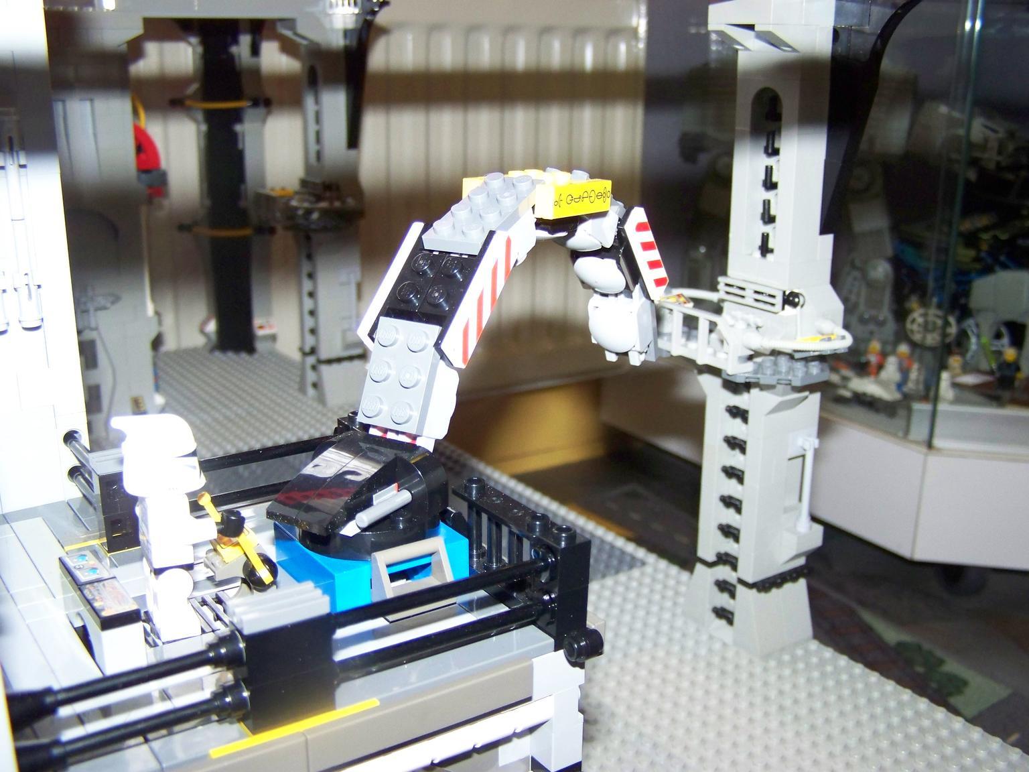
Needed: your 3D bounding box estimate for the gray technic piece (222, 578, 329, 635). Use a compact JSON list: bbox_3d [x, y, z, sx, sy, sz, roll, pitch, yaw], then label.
[{"bbox_3d":[-0.042,0.039,0.201,0.016,0.003,0.008,-10,19,-33],"label":"gray technic piece"}]

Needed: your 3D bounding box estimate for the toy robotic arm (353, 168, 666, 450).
[{"bbox_3d":[0.005,-0.025,0.302,0.031,0.068,0.136,9,18,29],"label":"toy robotic arm"}]

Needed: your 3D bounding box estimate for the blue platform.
[{"bbox_3d":[-0.033,0.037,0.256,0.032,0.010,0.032,-10,19,-33],"label":"blue platform"}]

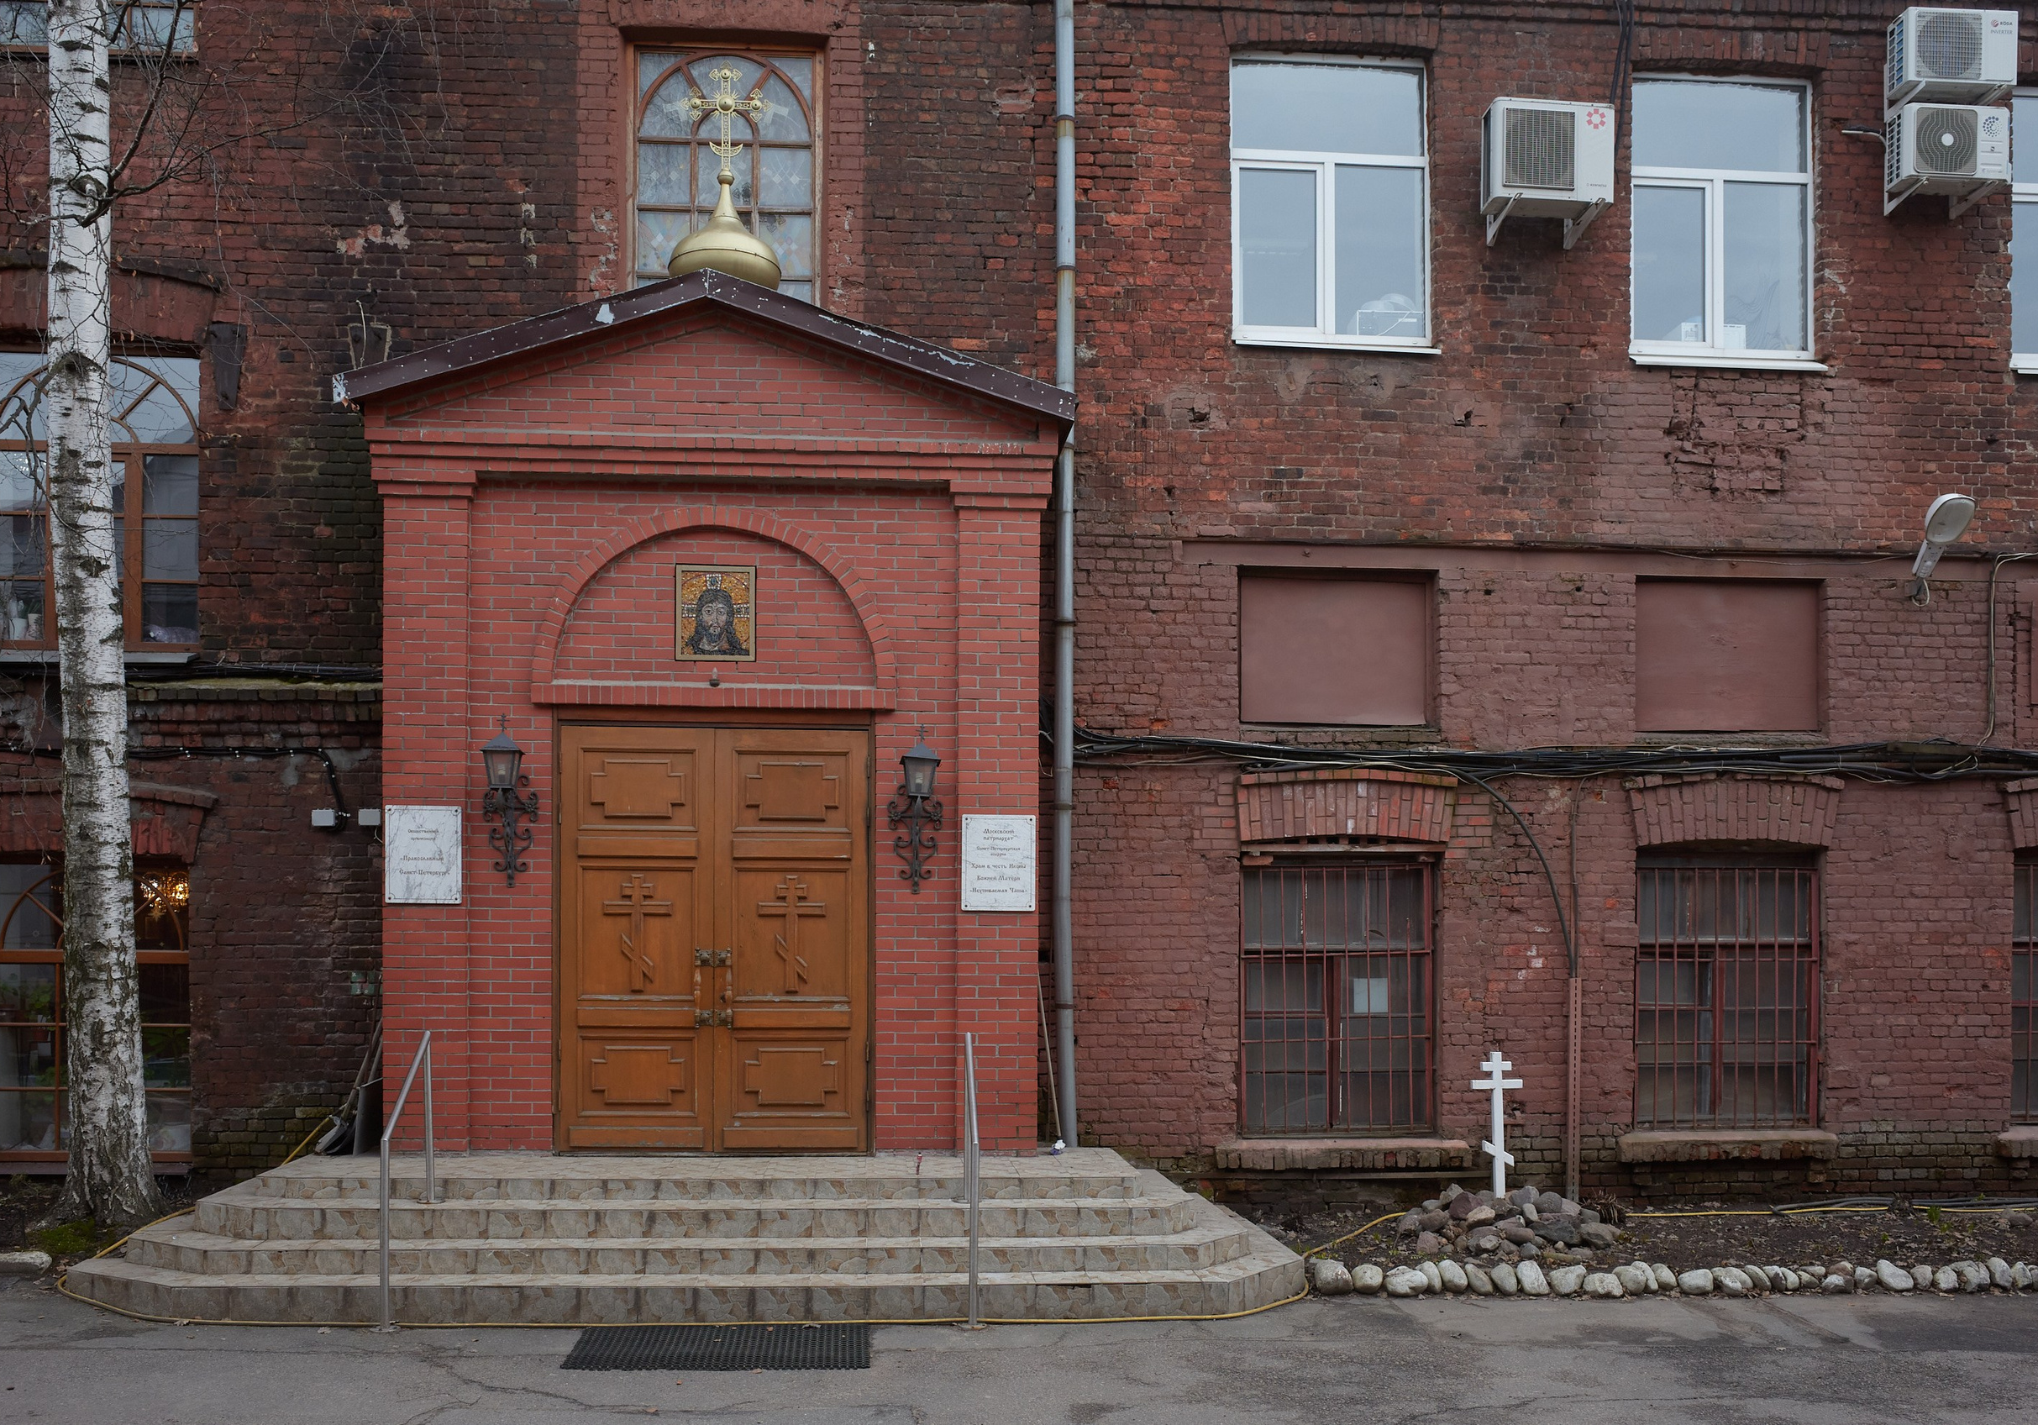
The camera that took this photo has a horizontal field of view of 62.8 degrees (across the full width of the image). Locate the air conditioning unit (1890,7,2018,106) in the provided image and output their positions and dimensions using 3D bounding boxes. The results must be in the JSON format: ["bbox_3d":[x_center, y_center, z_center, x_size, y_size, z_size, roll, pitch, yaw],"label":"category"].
[{"bbox_3d":[6.608,-4.663,11.800,0.800,0.530,0.290,0,-1,-4],"label":"air conditioning unit"}]

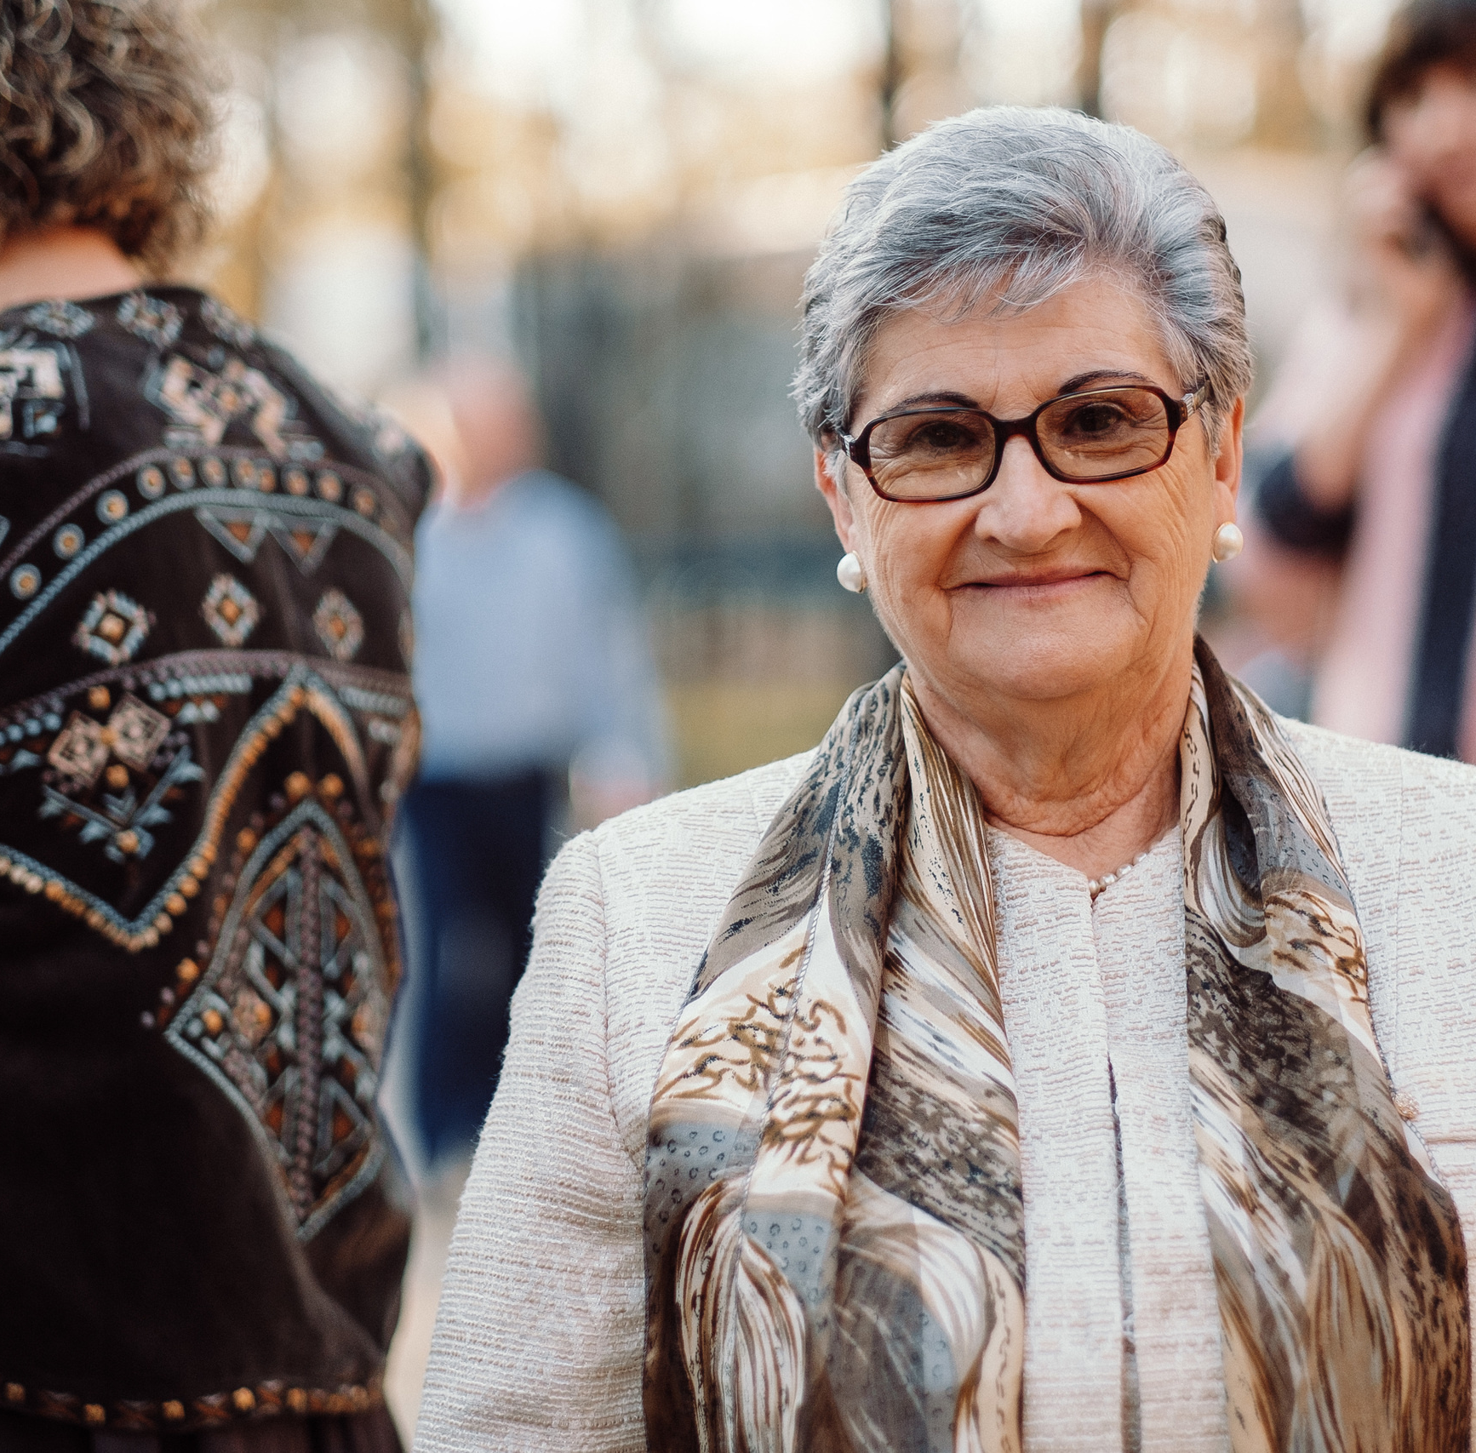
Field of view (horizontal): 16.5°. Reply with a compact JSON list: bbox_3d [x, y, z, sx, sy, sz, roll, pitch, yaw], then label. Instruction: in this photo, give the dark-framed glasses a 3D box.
[{"bbox_3d":[0.117,-0.126,2.114,0.146,0.045,0.140,-6,10,4],"label":"dark-framed glasses"}]

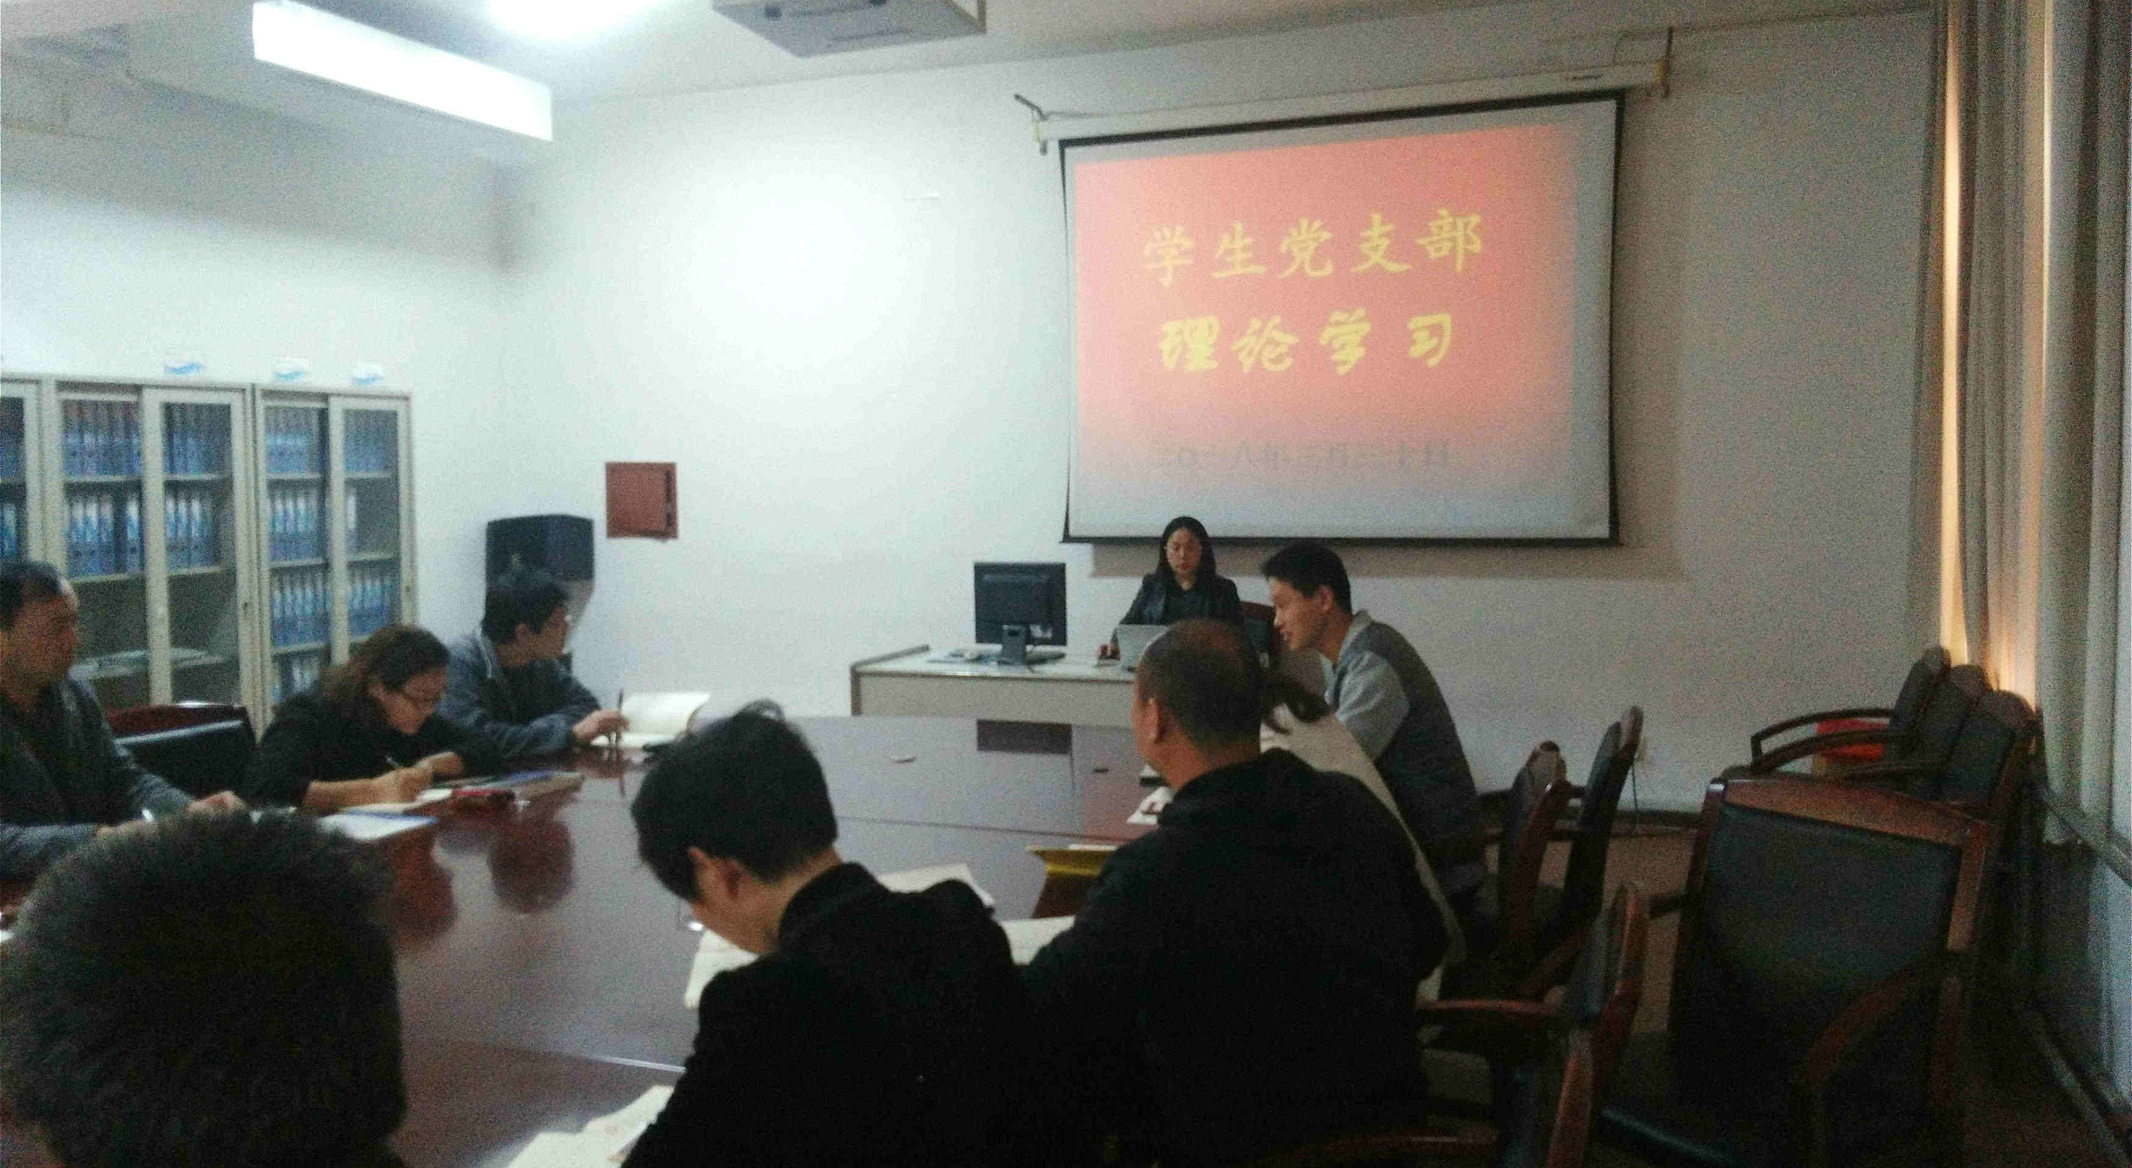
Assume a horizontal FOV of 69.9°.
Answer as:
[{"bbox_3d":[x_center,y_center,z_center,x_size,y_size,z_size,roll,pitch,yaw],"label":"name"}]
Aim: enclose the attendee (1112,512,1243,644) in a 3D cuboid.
[{"bbox_3d":[0.441,0.393,6.050,0.500,1.280,0.680,2,5,26],"label":"attendee"}]

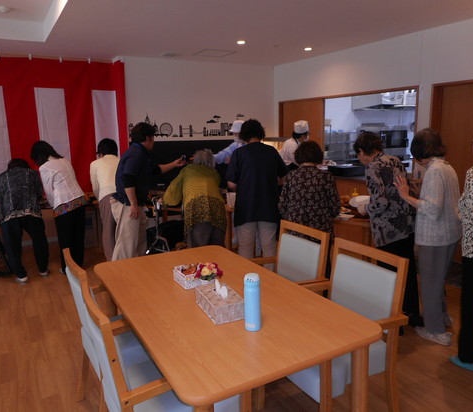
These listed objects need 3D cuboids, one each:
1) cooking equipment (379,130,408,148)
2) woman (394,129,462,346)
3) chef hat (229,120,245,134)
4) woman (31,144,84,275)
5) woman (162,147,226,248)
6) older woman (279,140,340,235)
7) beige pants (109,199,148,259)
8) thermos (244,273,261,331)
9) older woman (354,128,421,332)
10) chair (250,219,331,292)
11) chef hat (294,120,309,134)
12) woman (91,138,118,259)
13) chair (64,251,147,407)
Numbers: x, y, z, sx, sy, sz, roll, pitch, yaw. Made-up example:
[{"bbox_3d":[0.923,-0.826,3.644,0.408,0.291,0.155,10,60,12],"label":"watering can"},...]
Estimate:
[{"bbox_3d":[2.908,-1.215,7.300,0.580,0.340,0.450,-2,12,-9],"label":"cooking equipment"},{"bbox_3d":[1.392,0.206,2.937,0.440,1.520,0.470,-7,11,-35],"label":"woman"},{"bbox_3d":[0.018,-0.954,4.800,0.230,0.150,0.190,-6,13,-24],"label":"chef hat"},{"bbox_3d":[-1.931,-0.007,4.399,0.500,1.390,0.650,-8,14,-34],"label":"woman"},{"bbox_3d":[-0.419,0.106,4.132,0.600,1.410,0.650,-1,9,-3],"label":"woman"},{"bbox_3d":[0.661,0.130,3.692,0.540,1.460,0.480,0,9,5],"label":"older woman"},{"bbox_3d":[-1.026,0.376,3.798,0.330,0.940,0.340,-5,10,-25],"label":"beige pants"},{"bbox_3d":[0.068,0.388,1.615,0.066,0.232,0.068,-1,12,0],"label":"thermos"},{"bbox_3d":[1.222,0.178,3.096,0.600,1.490,0.470,11,16,44],"label":"older woman"},{"bbox_3d":[0.235,0.591,2.688,0.570,0.860,0.540,-5,10,-29],"label":"chair"},{"bbox_3d":[0.820,-0.990,5.000,0.200,0.150,0.180,-6,13,-24],"label":"chef hat"},{"bbox_3d":[-1.500,-0.070,4.612,0.460,1.420,0.580,-7,13,-29],"label":"woman"},{"bbox_3d":[-0.585,0.678,2.174,0.570,0.860,0.540,-5,10,-29],"label":"chair"}]

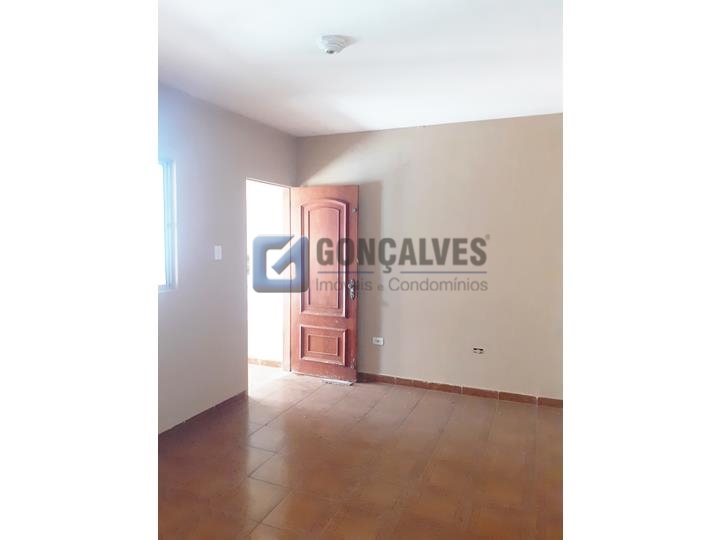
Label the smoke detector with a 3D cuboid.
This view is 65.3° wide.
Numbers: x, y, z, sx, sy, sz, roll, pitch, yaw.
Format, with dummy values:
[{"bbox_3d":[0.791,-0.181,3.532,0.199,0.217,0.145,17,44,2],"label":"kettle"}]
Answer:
[{"bbox_3d":[-0.146,-1.235,3.100,0.185,0.066,0.185,0,4,0],"label":"smoke detector"}]

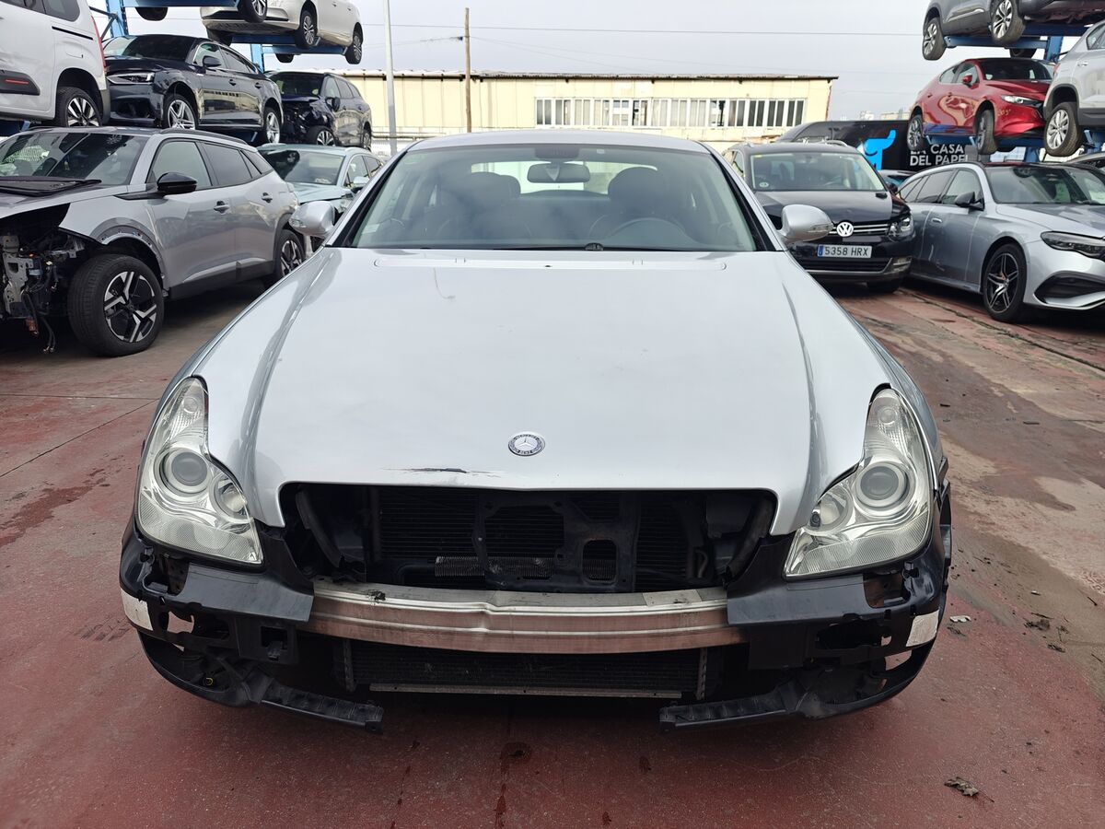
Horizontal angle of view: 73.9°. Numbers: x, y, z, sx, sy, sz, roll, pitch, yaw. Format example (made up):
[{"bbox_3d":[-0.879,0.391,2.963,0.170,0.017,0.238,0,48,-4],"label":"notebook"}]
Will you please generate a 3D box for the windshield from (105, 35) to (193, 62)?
[{"bbox_3d":[-5.121,-4.511,8.996,1.420,0.160,0.830,1,47,2],"label":"windshield"}]

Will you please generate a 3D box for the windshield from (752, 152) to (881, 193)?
[{"bbox_3d":[3.046,-2.783,8.399,1.460,0.160,0.830,2,51,6],"label":"windshield"}]

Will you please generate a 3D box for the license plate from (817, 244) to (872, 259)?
[{"bbox_3d":[2.930,-1.633,7.350,0.520,0.110,0.025,3,18,7],"label":"license plate"}]

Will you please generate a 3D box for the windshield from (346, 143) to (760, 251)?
[{"bbox_3d":[0.011,-0.809,2.734,1.500,0.130,0.810,1,47,2],"label":"windshield"}]

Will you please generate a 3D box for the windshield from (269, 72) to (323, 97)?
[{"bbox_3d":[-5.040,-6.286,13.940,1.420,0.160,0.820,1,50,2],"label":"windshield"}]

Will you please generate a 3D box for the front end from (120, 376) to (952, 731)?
[{"bbox_3d":[-0.039,0.251,1.491,1.820,0.600,0.500,1,18,2],"label":"front end"}]

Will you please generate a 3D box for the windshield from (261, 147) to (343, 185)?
[{"bbox_3d":[-3.530,-3.300,9.863,1.450,0.160,0.800,2,50,5],"label":"windshield"}]

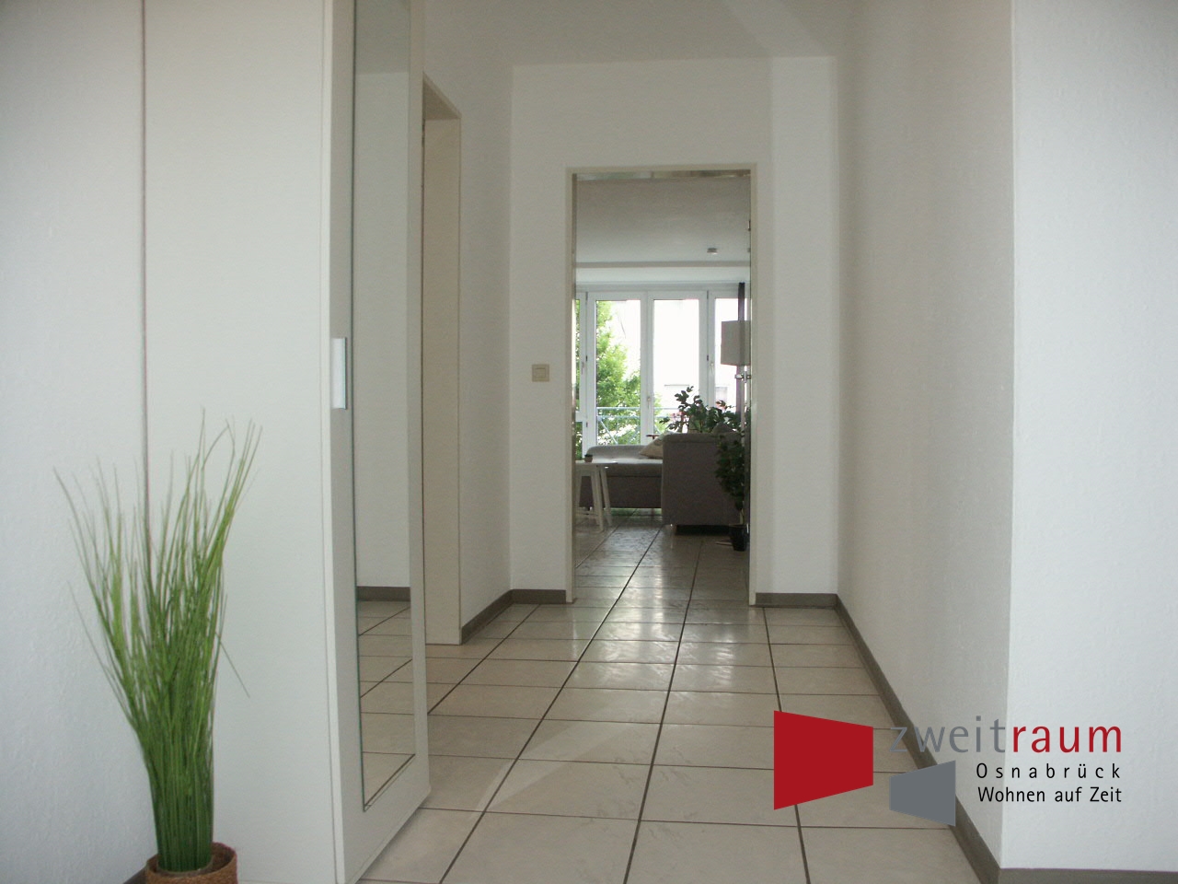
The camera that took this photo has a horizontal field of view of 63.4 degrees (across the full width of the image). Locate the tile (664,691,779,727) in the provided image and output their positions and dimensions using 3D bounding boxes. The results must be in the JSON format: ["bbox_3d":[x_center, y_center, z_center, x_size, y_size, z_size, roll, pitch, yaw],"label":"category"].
[{"bbox_3d":[0.391,0.785,2.790,0.333,0.010,0.326,0,1,8],"label":"tile"}]

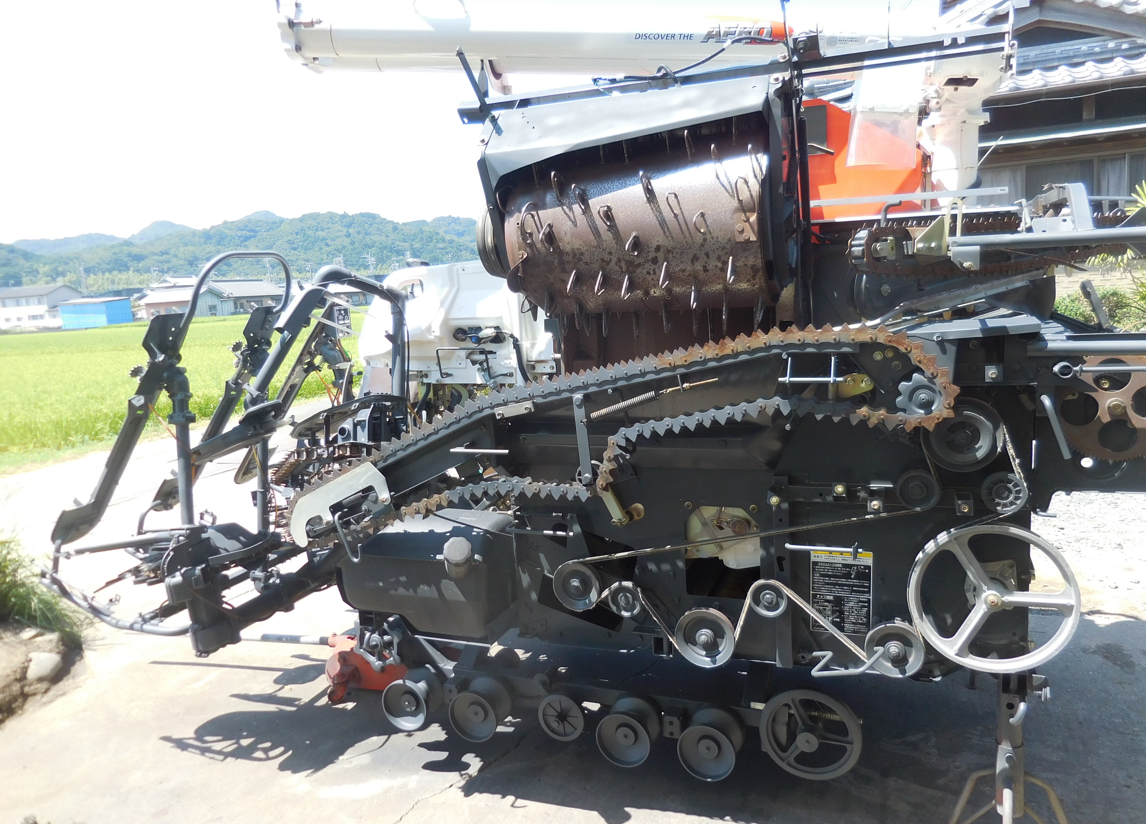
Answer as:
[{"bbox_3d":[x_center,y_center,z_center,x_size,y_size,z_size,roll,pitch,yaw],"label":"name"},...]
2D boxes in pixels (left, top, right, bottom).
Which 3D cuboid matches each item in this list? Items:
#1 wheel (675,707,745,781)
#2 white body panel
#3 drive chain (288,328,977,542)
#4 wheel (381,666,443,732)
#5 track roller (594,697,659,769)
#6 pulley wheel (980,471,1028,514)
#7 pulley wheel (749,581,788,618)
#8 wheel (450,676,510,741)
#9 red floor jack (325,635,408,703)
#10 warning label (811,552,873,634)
[{"bbox_3d":[0.408,0.983,2.455,0.169,0.169,0.122,0,8,21],"label":"wheel"},{"bbox_3d":[-0.448,-0.332,3.303,0.840,0.540,0.320,0,8,21],"label":"white body panel"},{"bbox_3d":[-0.028,0.098,2.190,1.885,0.610,0.050,0,8,21],"label":"drive chain"},{"bbox_3d":[-0.542,0.974,2.823,0.174,0.174,0.118,0,8,21],"label":"wheel"},{"bbox_3d":[0.172,0.983,2.547,0.169,0.169,0.122,0,8,21],"label":"track roller"},{"bbox_3d":[0.968,0.181,1.862,0.092,0.092,0.035,0,8,21],"label":"pulley wheel"},{"bbox_3d":[0.493,0.475,2.092,0.087,0.087,0.035,0,8,21],"label":"pulley wheel"},{"bbox_3d":[-0.302,0.981,2.732,0.169,0.169,0.122,0,8,21],"label":"wheel"},{"bbox_3d":[-0.593,0.951,3.144,0.620,0.240,0.280,-1,9,15],"label":"red floor jack"},{"bbox_3d":[0.682,0.461,2.108,0.147,0.216,0.004,0,8,21],"label":"warning label"}]

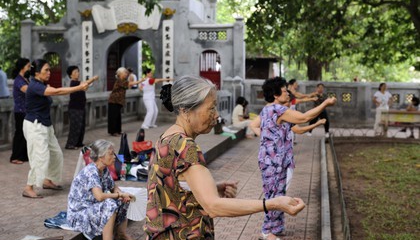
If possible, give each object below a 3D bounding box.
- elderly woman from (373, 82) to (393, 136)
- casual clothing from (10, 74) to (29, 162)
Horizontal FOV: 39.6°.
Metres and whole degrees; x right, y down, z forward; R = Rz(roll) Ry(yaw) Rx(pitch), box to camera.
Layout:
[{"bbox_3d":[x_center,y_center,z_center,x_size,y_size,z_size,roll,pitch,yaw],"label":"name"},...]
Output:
[{"bbox_3d":[4.866,-0.331,16.446,0.540,1.480,0.330,0,4,-9],"label":"elderly woman"},{"bbox_3d":[-2.858,-0.031,8.835,0.340,1.330,0.400,1,4,7],"label":"casual clothing"}]

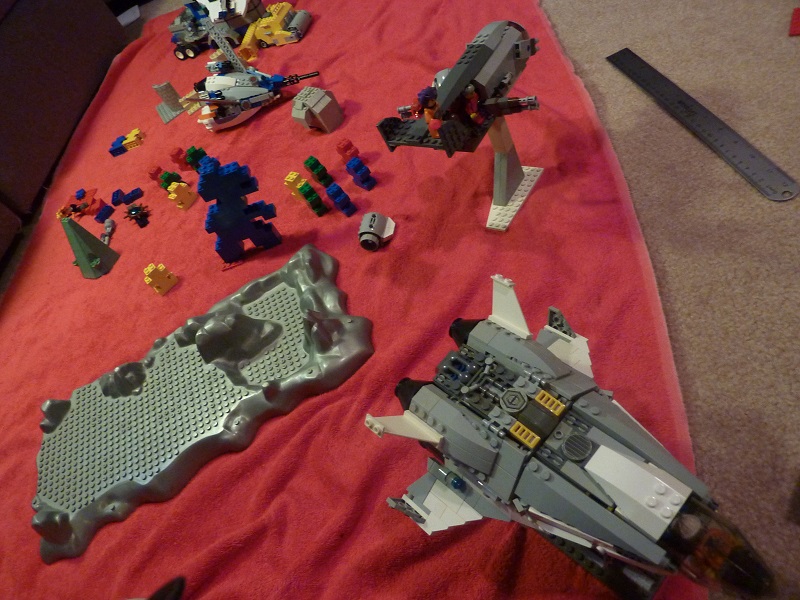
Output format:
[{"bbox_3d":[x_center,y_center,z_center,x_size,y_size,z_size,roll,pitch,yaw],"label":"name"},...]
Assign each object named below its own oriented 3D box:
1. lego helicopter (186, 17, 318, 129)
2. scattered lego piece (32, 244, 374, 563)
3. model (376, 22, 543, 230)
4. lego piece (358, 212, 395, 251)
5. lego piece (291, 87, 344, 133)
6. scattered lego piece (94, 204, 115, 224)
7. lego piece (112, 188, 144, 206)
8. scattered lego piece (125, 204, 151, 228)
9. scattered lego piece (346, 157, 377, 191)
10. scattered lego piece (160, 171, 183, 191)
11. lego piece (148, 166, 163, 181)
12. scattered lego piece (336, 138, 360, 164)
[{"bbox_3d":[-0.235,-0.343,0.896,0.207,0.119,0.205,-18,50,13],"label":"lego helicopter"},{"bbox_3d":[-0.230,0.099,0.645,0.421,0.056,0.216,-29,49,3],"label":"scattered lego piece"},{"bbox_3d":[0.093,-0.172,0.610,0.150,0.177,0.180,21,67,36],"label":"model"},{"bbox_3d":[-0.029,-0.082,0.691,0.041,0.026,0.041,-7,53,21],"label":"lego piece"},{"bbox_3d":[-0.129,-0.296,0.893,0.055,0.055,0.053,29,71,38],"label":"lego piece"},{"bbox_3d":[-0.509,-0.147,0.993,0.016,0.011,0.032,11,61,31],"label":"scattered lego piece"},{"bbox_3d":[-0.461,-0.177,0.979,0.052,0.011,0.034,-29,48,3],"label":"lego piece"},{"bbox_3d":[-0.415,-0.134,0.917,0.040,0.022,0.038,-14,51,16],"label":"scattered lego piece"},{"bbox_3d":[-0.053,-0.166,0.756,0.032,0.040,0.016,30,72,39],"label":"scattered lego piece"},{"bbox_3d":[-0.367,-0.187,0.935,0.017,0.038,0.031,30,72,38],"label":"scattered lego piece"},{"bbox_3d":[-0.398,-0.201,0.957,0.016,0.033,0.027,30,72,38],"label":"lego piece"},{"bbox_3d":[-0.070,-0.200,0.790,0.016,0.040,0.032,-45,49,-12],"label":"scattered lego piece"}]

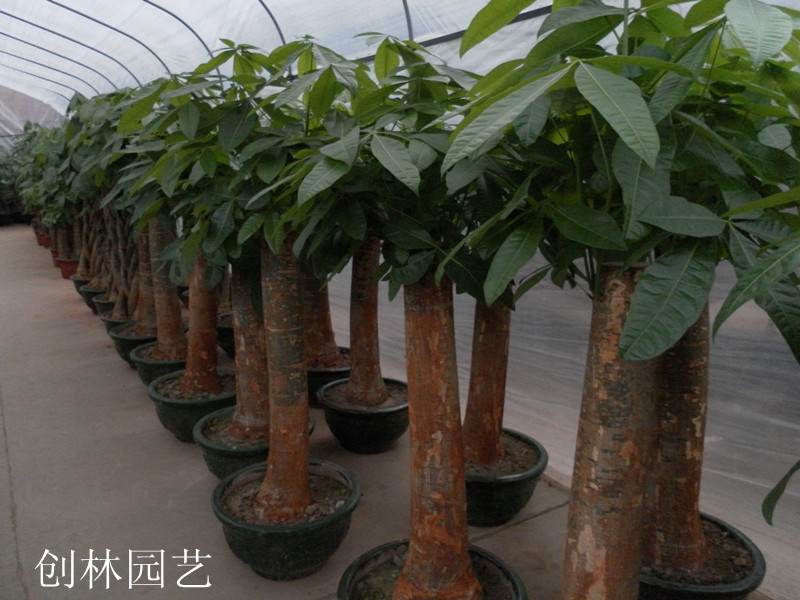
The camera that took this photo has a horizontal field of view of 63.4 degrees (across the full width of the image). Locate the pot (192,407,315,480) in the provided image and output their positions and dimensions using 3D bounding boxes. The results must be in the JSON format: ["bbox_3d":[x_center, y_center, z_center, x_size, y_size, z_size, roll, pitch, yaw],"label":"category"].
[{"bbox_3d":[-0.534,0.565,2.396,0.420,0.223,0.420,1,11,0],"label":"pot"}]

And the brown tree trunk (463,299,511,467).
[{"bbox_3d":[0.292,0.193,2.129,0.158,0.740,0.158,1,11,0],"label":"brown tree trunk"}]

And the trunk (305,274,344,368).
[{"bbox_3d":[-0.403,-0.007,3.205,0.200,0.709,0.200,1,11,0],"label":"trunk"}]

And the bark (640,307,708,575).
[{"bbox_3d":[0.730,0.331,1.672,0.168,0.744,0.168,2,10,0],"label":"bark"}]

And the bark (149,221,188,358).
[{"bbox_3d":[-1.160,-0.068,3.256,0.189,0.766,0.189,1,11,0],"label":"bark"}]

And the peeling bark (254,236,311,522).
[{"bbox_3d":[-0.340,0.219,1.868,0.161,0.817,0.161,2,10,0],"label":"peeling bark"}]

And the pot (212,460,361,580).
[{"bbox_3d":[-0.338,0.681,1.951,0.434,0.240,0.434,2,10,0],"label":"pot"}]

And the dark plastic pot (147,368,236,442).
[{"bbox_3d":[-0.897,0.489,2.907,0.430,0.240,0.430,2,10,0],"label":"dark plastic pot"}]

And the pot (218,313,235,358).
[{"bbox_3d":[-0.988,0.234,4.106,0.420,0.223,0.420,1,11,0],"label":"pot"}]

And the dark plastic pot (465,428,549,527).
[{"bbox_3d":[0.299,0.643,2.294,0.430,0.240,0.430,2,10,0],"label":"dark plastic pot"}]

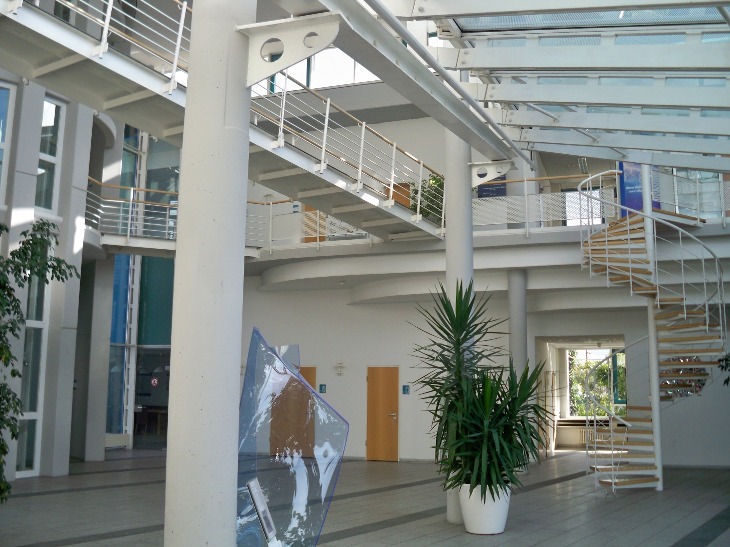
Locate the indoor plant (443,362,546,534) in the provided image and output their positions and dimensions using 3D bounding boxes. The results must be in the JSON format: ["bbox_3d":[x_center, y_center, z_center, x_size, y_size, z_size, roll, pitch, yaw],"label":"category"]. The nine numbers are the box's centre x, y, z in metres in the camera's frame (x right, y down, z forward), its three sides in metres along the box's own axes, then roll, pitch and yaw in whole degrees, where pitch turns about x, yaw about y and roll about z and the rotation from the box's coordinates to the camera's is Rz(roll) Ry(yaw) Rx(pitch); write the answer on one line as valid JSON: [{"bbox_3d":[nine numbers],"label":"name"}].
[{"bbox_3d":[1.495,2.038,8.740,1.200,1.930,1.150,0,-9,0],"label":"indoor plant"}]

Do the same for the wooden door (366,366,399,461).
[{"bbox_3d":[0.406,3.214,16.855,0.760,2.130,0.080,-2,-9,18],"label":"wooden door"}]

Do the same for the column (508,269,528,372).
[{"bbox_3d":[3.006,1.904,14.535,0.360,4.030,0.360,0,-9,0],"label":"column"}]

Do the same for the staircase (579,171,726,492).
[{"bbox_3d":[4.824,0.873,12.321,2.200,5.400,2.200,2,-9,-11],"label":"staircase"}]

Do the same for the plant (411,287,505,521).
[{"bbox_3d":[1.118,1.577,8.945,1.120,2.900,1.100,0,-9,0],"label":"plant"}]

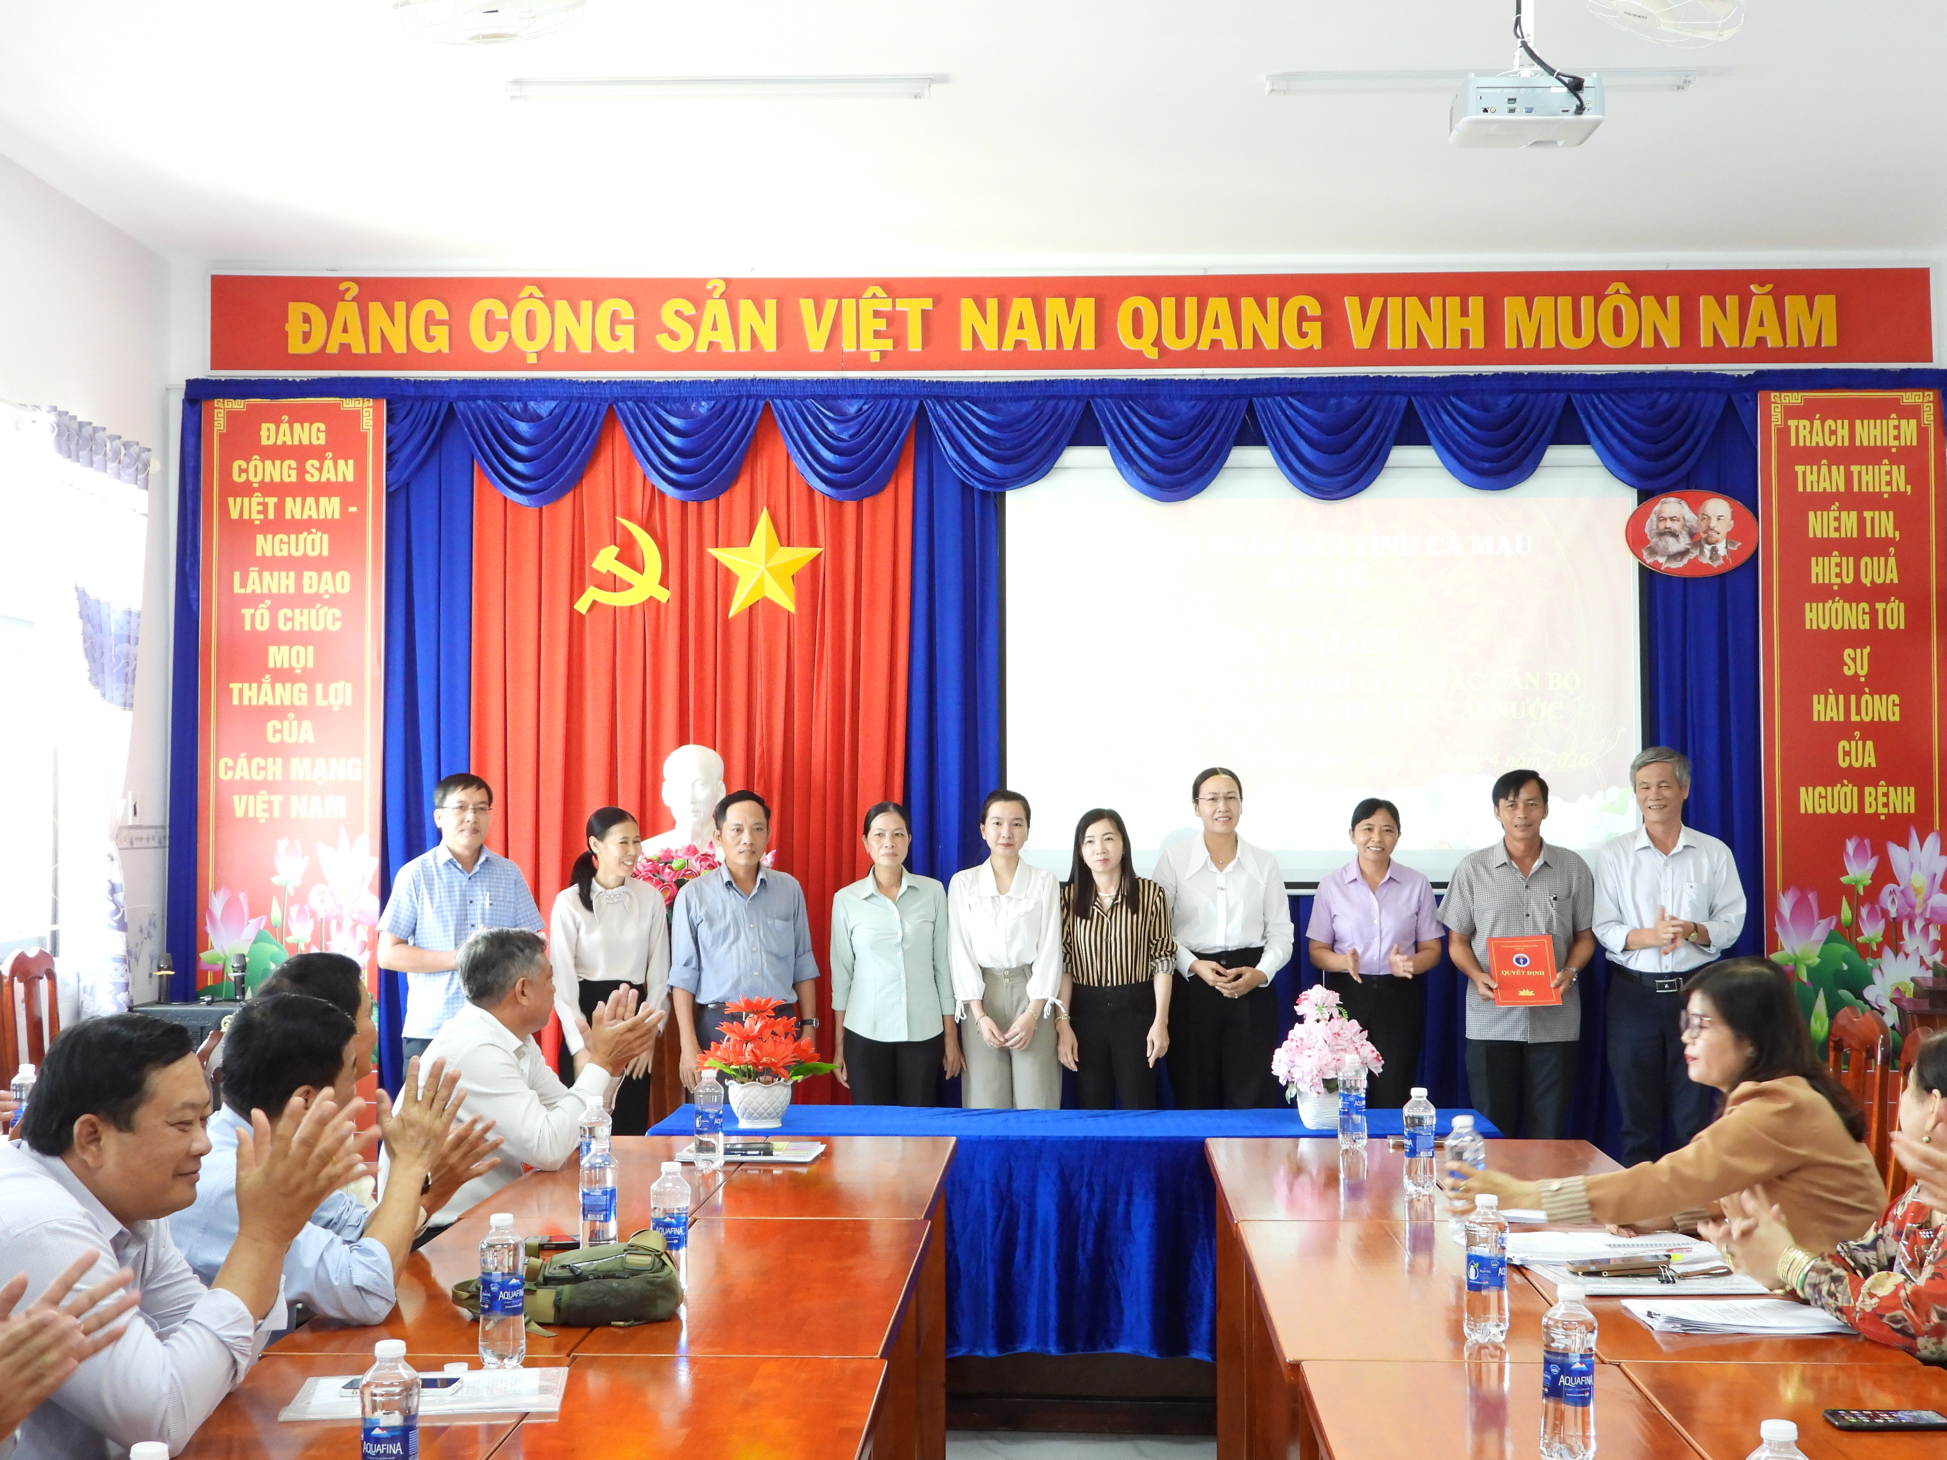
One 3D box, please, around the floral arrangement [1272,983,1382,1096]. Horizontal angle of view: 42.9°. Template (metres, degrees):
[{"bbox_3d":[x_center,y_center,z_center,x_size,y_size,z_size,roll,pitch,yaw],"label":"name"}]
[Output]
[{"bbox_3d":[0.888,0.802,6.215,0.280,0.325,0.270,0,-2,3],"label":"floral arrangement"}]

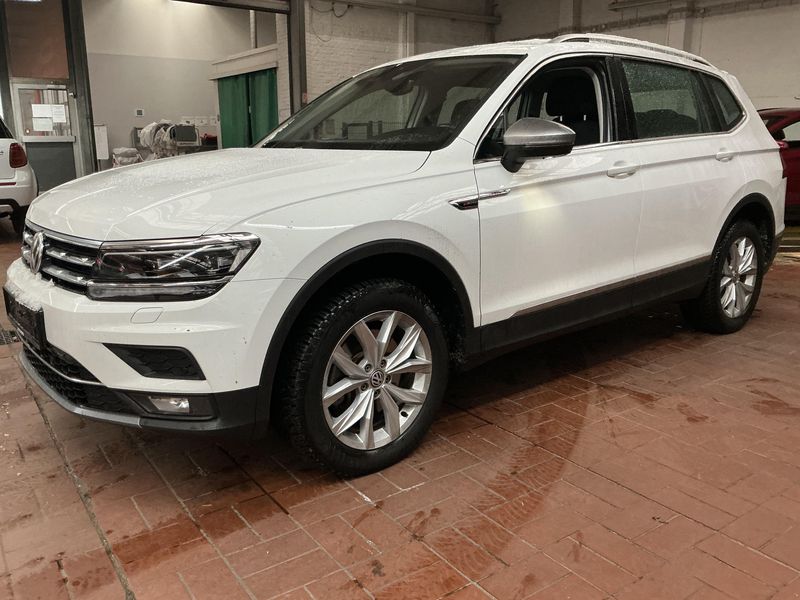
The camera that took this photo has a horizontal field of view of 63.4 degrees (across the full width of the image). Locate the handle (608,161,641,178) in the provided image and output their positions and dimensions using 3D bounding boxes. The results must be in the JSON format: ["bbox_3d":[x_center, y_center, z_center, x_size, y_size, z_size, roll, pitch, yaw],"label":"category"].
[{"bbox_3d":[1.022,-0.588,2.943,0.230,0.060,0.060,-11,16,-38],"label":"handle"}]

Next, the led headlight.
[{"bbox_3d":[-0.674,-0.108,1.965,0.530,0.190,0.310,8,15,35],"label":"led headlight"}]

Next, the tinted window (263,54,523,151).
[{"bbox_3d":[-0.135,-0.907,3.102,0.870,0.120,1.390,-45,34,-24],"label":"tinted window"}]

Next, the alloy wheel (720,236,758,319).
[{"bbox_3d":[2.023,-0.152,4.033,0.494,0.494,0.200,-11,16,-38],"label":"alloy wheel"}]

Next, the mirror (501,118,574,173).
[{"bbox_3d":[0.510,-0.586,2.459,0.210,0.200,0.230,-11,16,-38],"label":"mirror"}]

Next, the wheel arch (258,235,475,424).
[{"bbox_3d":[-0.103,0.056,2.197,0.940,0.535,0.150,-11,16,-38],"label":"wheel arch"}]

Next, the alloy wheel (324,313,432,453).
[{"bbox_3d":[-0.121,0.266,2.303,0.494,0.494,0.200,-12,16,-40],"label":"alloy wheel"}]

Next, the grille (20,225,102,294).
[{"bbox_3d":[-1.250,-0.172,2.310,0.130,0.210,0.960,-11,16,-38],"label":"grille"}]

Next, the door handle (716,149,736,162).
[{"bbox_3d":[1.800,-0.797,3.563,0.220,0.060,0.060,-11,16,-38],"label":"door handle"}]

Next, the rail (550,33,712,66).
[{"bbox_3d":[1.298,-1.321,3.432,1.600,0.080,0.050,-11,16,-38],"label":"rail"}]

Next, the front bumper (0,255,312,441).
[{"bbox_3d":[-1.097,0.113,2.495,0.650,0.550,1.820,-11,16,-38],"label":"front bumper"}]

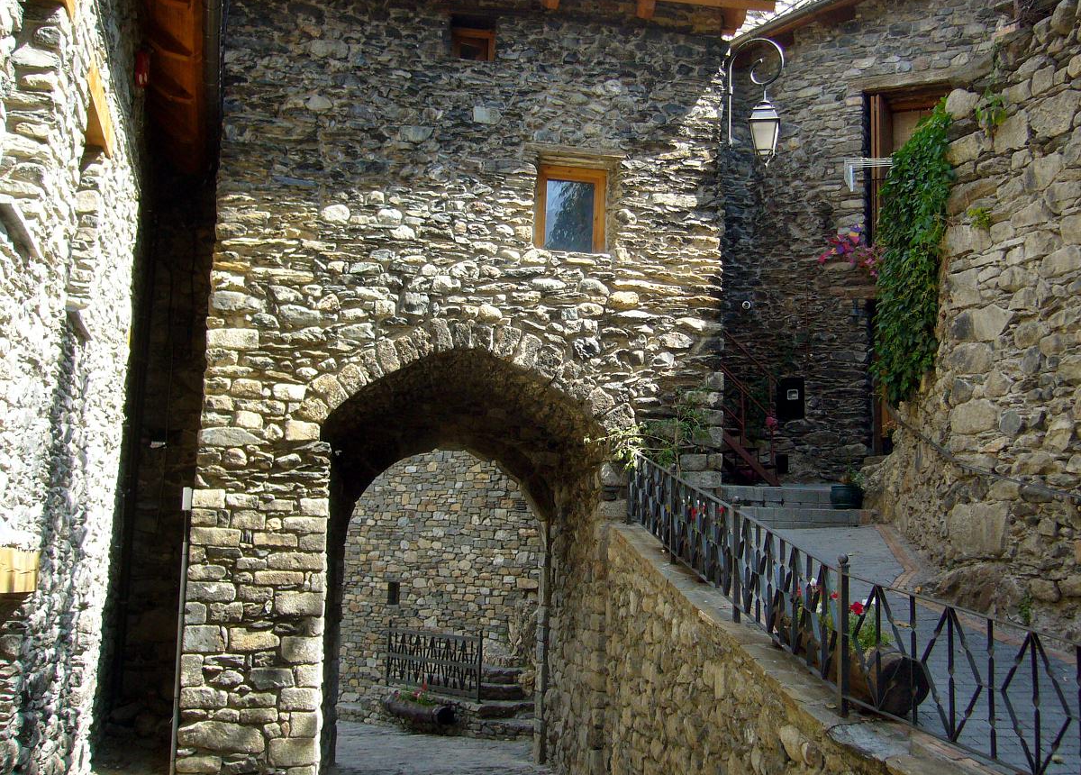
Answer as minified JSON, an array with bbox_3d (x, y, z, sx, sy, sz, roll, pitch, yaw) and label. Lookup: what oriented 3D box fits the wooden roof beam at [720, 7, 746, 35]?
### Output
[{"bbox_3d":[2.297,-4.373,13.052,0.200,0.220,0.360,2,-7,-8],"label":"wooden roof beam"}]

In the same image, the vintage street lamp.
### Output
[{"bbox_3d":[2.621,-3.496,13.360,0.728,1.533,0.380,2,-7,-8],"label":"vintage street lamp"}]

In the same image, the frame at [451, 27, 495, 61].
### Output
[{"bbox_3d":[-0.794,-4.049,12.928,0.503,0.401,0.100,2,-7,-8],"label":"frame"}]

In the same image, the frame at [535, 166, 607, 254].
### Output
[{"bbox_3d":[0.361,-2.096,12.877,0.825,1.026,0.110,2,-7,-8],"label":"frame"}]

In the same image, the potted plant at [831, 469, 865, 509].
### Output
[{"bbox_3d":[3.373,1.108,12.000,0.365,0.455,0.365,2,-7,-8],"label":"potted plant"}]

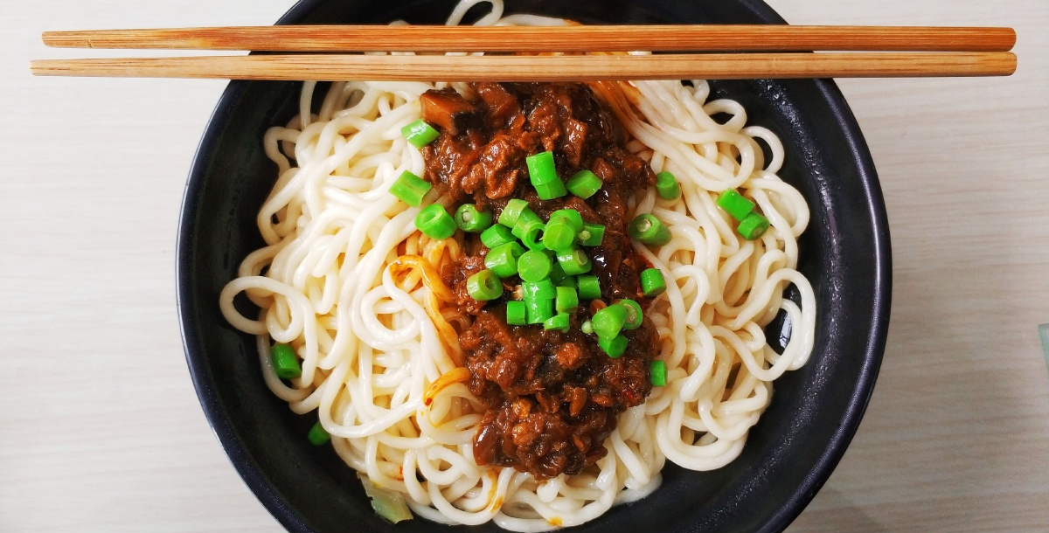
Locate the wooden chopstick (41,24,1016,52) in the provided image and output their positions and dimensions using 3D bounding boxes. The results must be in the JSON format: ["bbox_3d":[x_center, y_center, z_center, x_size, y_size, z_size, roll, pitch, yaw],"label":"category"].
[{"bbox_3d":[0.006,-0.055,0.200,0.238,0.006,0.006,-1,88,-4],"label":"wooden chopstick"}]

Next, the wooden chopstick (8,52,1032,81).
[{"bbox_3d":[0.005,-0.049,0.199,0.240,0.006,0.006,-1,88,-4],"label":"wooden chopstick"}]

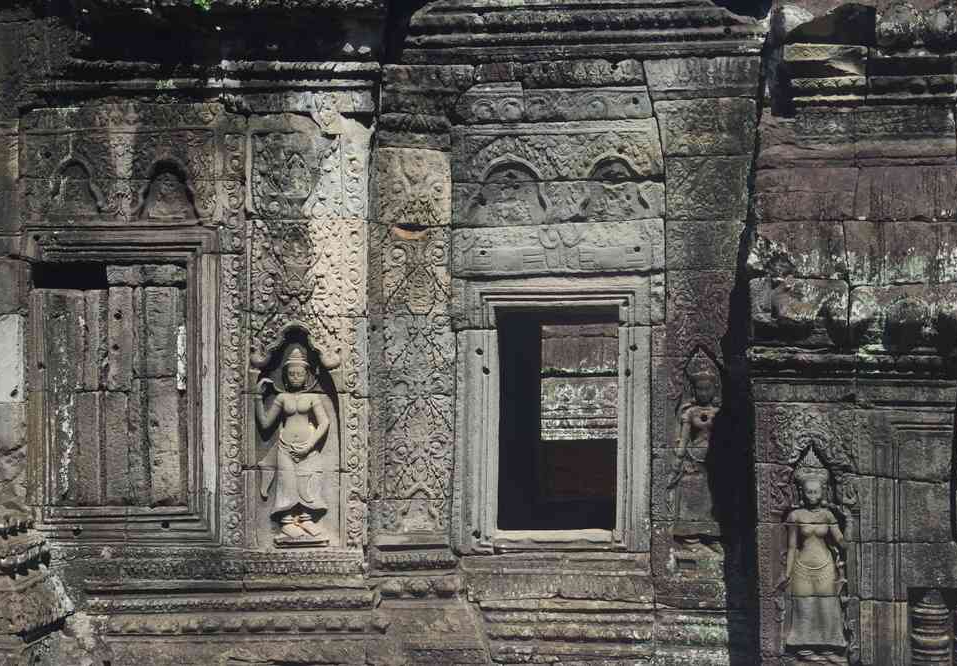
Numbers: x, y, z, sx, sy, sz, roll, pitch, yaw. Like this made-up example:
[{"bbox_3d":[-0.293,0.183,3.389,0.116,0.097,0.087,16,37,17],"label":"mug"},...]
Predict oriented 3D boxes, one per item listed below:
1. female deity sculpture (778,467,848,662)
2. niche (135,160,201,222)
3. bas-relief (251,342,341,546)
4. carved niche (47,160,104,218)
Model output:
[{"bbox_3d":[1.448,1.002,7.700,0.302,0.858,0.150,0,0,2],"label":"female deity sculpture"},{"bbox_3d":[-1.422,-0.652,8.120,0.292,0.273,0.090,0,0,2],"label":"niche"},{"bbox_3d":[-0.835,0.468,8.100,0.417,1.025,0.160,0,0,2],"label":"bas-relief"},{"bbox_3d":[-1.843,-0.662,8.140,0.247,0.274,0.090,0,0,2],"label":"carved niche"}]

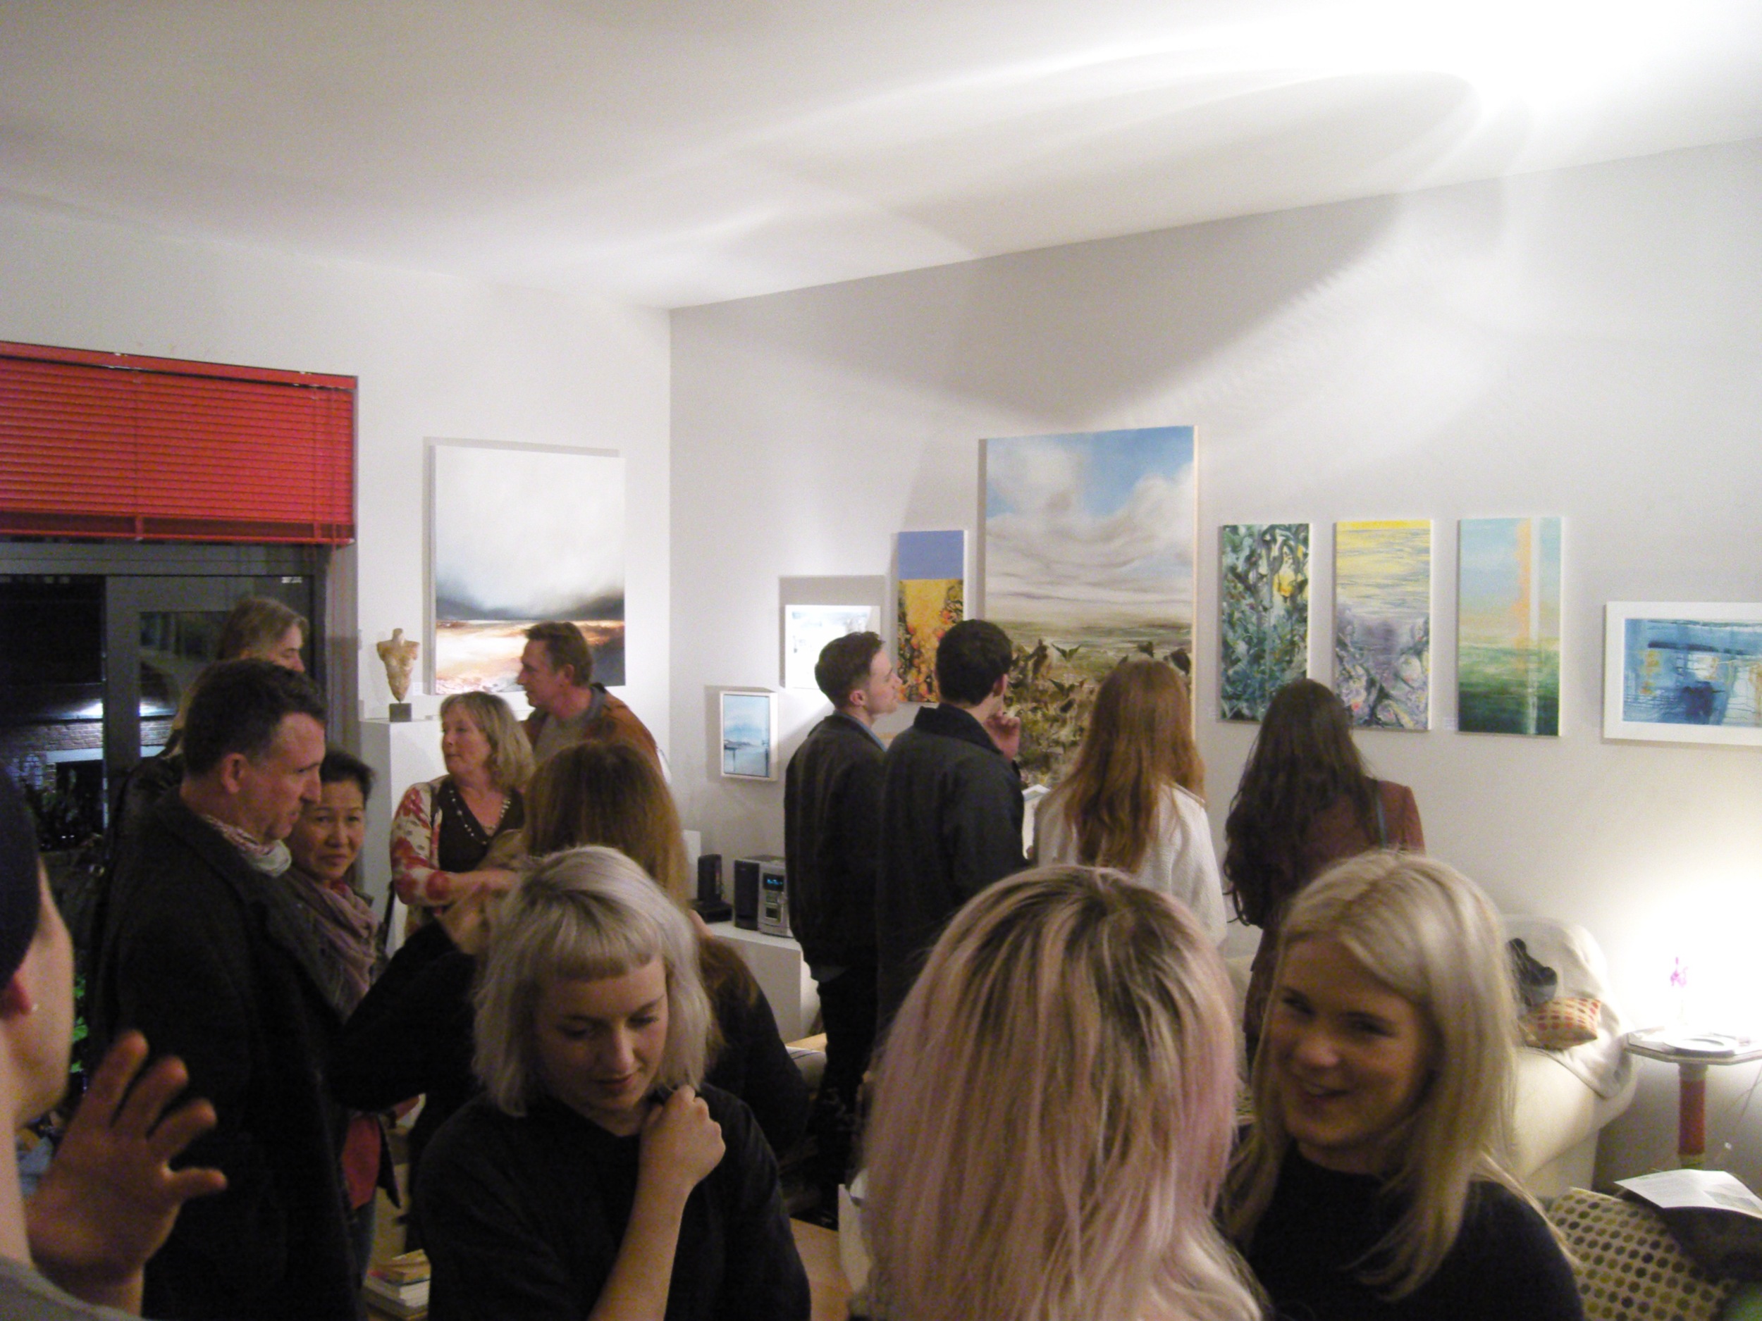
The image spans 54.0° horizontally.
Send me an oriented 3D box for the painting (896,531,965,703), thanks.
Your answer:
[{"bbox_3d":[0.185,-0.153,6.117,0.297,0.605,0.035,2,3,41],"label":"painting"}]

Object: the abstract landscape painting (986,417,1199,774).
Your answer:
[{"bbox_3d":[0.672,-0.154,5.689,0.830,1.200,0.035,2,3,41],"label":"abstract landscape painting"}]

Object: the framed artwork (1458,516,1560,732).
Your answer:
[{"bbox_3d":[1.734,-0.093,4.760,0.283,0.596,0.035,2,3,41],"label":"framed artwork"}]

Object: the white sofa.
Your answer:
[{"bbox_3d":[1.005,1.194,4.839,1.830,0.950,0.920,2,3,41],"label":"white sofa"}]

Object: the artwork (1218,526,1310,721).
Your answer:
[{"bbox_3d":[1.169,-0.111,5.255,0.287,0.600,0.035,2,3,41],"label":"artwork"}]

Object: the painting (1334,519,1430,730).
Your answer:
[{"bbox_3d":[1.476,-0.104,5.080,0.290,0.610,0.025,2,3,41],"label":"painting"}]

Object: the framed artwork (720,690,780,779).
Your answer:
[{"bbox_3d":[-0.508,0.291,6.735,0.270,0.330,0.045,2,3,41],"label":"framed artwork"}]

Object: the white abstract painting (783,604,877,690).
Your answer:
[{"bbox_3d":[-0.181,-0.046,6.537,0.475,0.330,0.035,2,3,41],"label":"white abstract painting"}]

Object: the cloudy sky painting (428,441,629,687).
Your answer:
[{"bbox_3d":[-1.307,-0.334,6.492,0.040,0.888,0.880,2,3,41],"label":"cloudy sky painting"}]

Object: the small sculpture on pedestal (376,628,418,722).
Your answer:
[{"bbox_3d":[-1.628,0.051,5.830,0.148,0.310,0.090,-1,2,-18],"label":"small sculpture on pedestal"}]

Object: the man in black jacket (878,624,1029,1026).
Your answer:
[{"bbox_3d":[0.182,0.788,4.530,0.460,1.780,0.350,1,3,30],"label":"man in black jacket"}]

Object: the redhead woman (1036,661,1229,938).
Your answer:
[{"bbox_3d":[0.607,0.846,4.232,0.500,1.690,0.360,0,2,8],"label":"redhead woman"}]

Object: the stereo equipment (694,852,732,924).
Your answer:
[{"bbox_3d":[-0.656,0.868,6.632,0.110,0.250,0.130,2,3,41],"label":"stereo equipment"}]

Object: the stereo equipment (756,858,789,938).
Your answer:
[{"bbox_3d":[-0.305,0.871,6.403,0.155,0.265,0.250,2,3,41],"label":"stereo equipment"}]

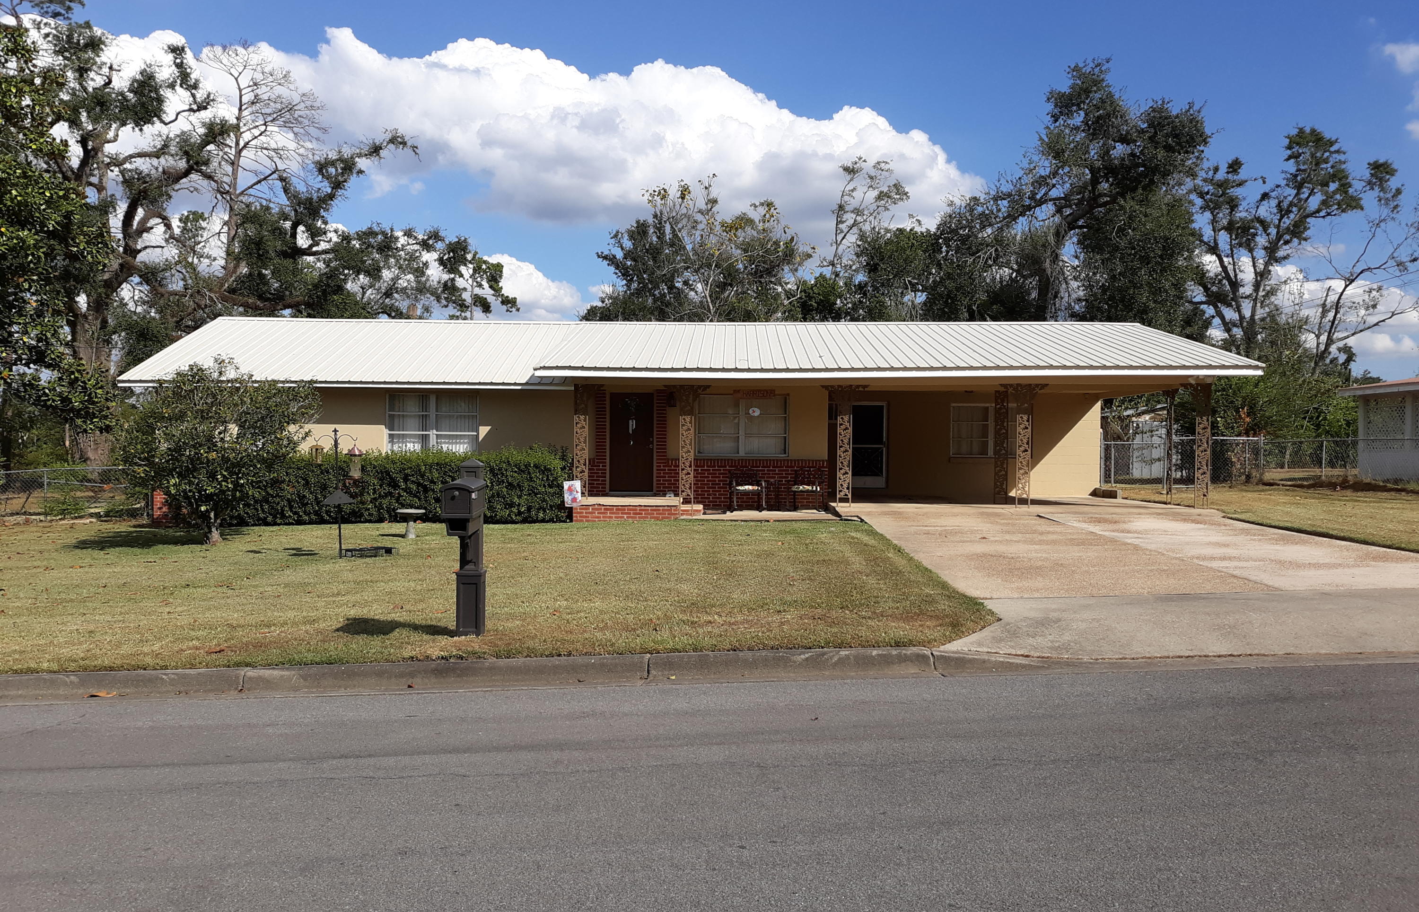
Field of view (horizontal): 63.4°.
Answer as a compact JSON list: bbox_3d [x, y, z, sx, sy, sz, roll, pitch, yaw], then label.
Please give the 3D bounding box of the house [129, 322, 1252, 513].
[{"bbox_3d":[-0.850,-0.972,25.400,21.200,4.300,10.600,0,0,1],"label":"house"}]

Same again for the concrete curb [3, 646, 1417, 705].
[{"bbox_3d":[0.560,1.501,8.200,10.600,0.170,0.350,0,0,-10],"label":"concrete curb"}]

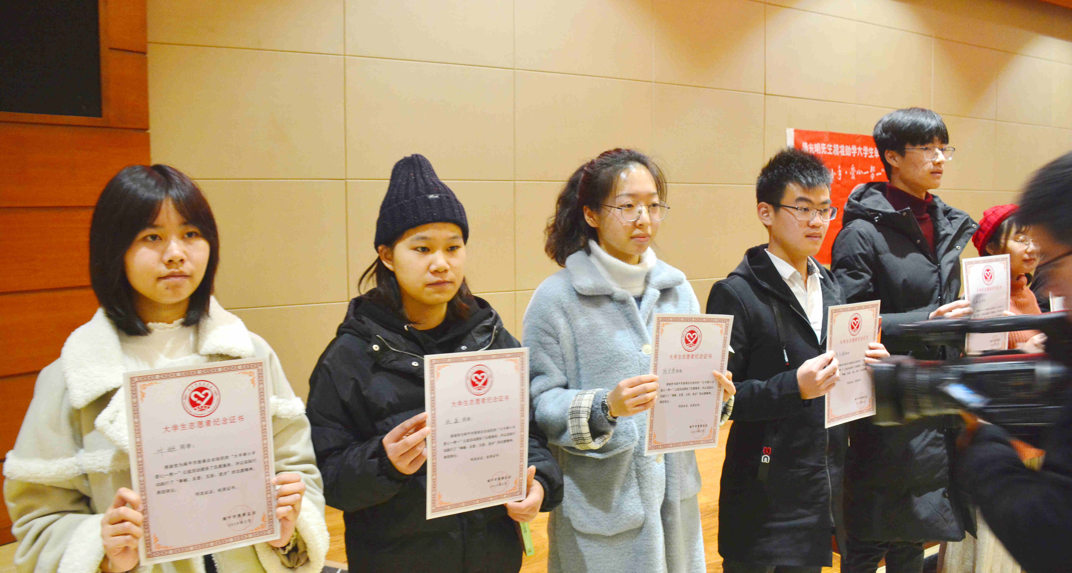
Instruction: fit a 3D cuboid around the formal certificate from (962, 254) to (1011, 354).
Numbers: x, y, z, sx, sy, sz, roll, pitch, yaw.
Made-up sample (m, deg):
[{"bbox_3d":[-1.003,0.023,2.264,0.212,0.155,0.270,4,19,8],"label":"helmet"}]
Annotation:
[{"bbox_3d":[1.278,0.064,2.275,0.210,0.297,0.010,-5,6,-27],"label":"formal certificate"}]

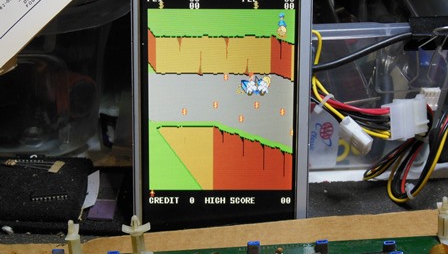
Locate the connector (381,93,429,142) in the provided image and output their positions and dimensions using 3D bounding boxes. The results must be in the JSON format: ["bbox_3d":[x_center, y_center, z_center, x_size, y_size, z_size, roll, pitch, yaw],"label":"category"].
[{"bbox_3d":[0.112,-0.006,0.531,0.029,0.024,0.011,-10,12,-29],"label":"connector"}]

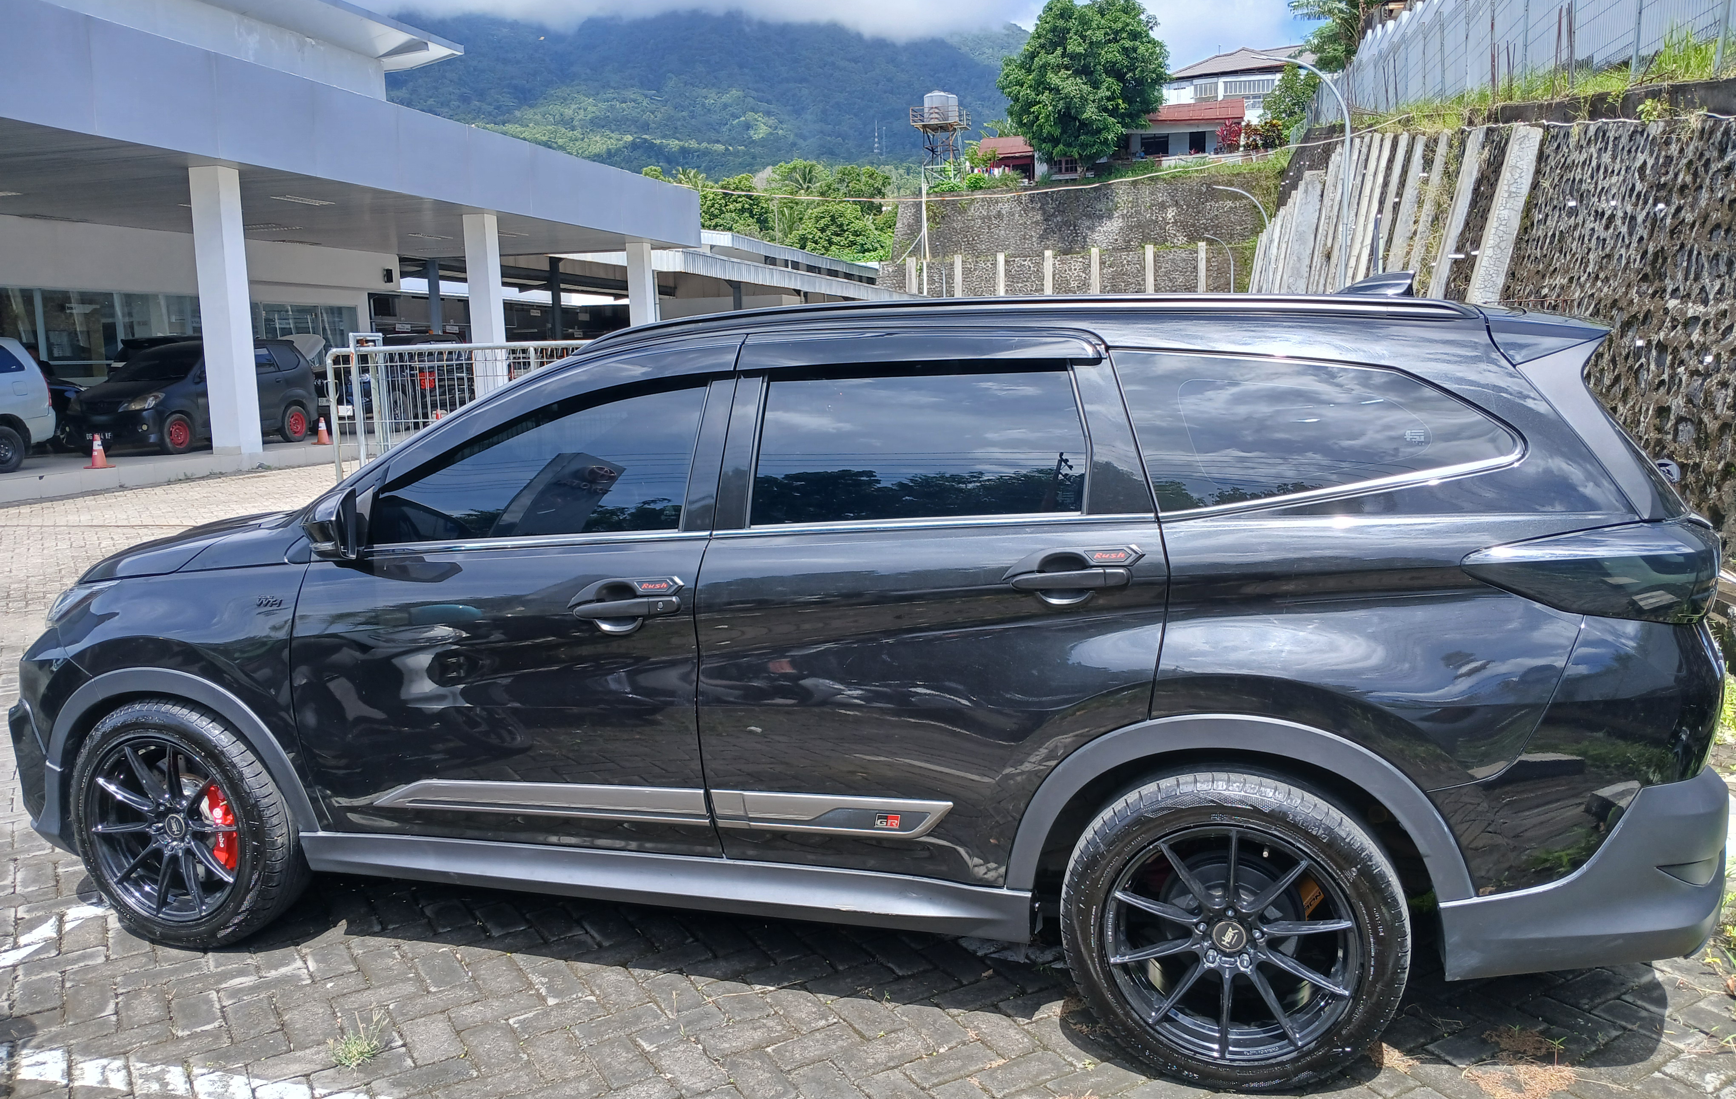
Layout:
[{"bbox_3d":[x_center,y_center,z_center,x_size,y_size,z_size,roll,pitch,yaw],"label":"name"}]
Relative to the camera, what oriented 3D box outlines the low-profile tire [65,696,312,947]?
[{"bbox_3d":[-1.810,0.721,3.509,0.670,0.660,0.225,1,7,18],"label":"low-profile tire"}]

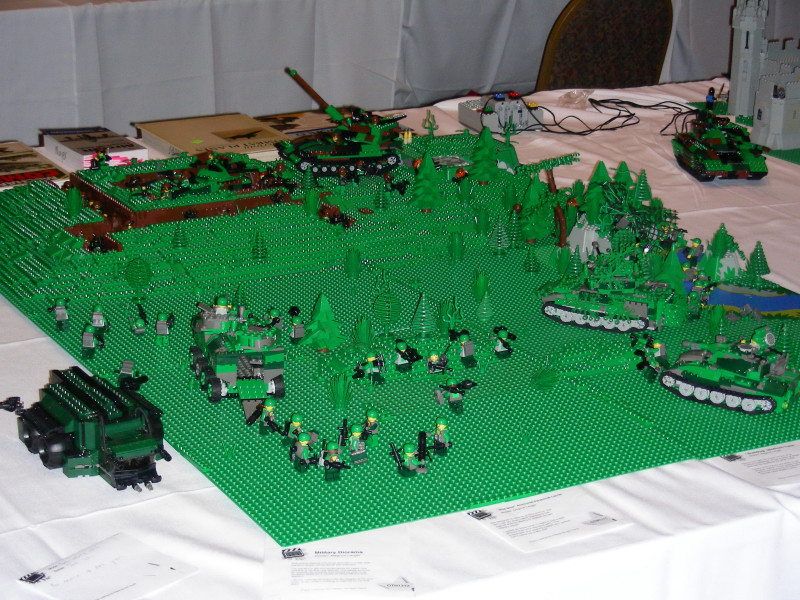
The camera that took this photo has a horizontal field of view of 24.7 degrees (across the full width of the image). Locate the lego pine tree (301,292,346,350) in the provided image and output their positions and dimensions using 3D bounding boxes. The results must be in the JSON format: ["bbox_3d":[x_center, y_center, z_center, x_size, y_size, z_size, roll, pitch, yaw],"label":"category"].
[{"bbox_3d":[-0.096,0.028,2.317,0.060,0.075,0.060,-8,21,-28],"label":"lego pine tree"}]

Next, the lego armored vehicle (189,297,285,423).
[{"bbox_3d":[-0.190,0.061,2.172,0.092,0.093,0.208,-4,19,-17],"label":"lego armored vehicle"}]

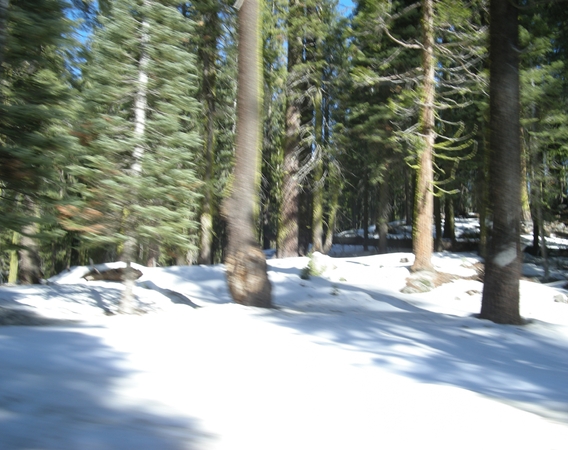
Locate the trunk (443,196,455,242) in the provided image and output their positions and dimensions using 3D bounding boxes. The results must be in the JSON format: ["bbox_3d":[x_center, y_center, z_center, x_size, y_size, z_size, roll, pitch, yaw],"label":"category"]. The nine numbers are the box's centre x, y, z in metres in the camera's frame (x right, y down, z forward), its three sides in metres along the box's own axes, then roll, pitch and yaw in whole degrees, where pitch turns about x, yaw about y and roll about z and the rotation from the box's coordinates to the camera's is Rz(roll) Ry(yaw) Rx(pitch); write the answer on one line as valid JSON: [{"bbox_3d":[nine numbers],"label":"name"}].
[{"bbox_3d":[7.182,-0.240,28.000,0.458,2.008,0.458,1,-1,0],"label":"trunk"}]

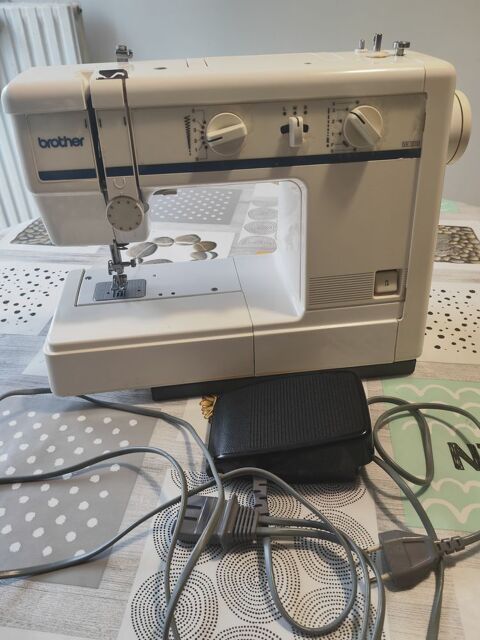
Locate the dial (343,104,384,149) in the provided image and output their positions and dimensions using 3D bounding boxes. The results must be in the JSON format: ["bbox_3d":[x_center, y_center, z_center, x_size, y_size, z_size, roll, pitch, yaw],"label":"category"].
[{"bbox_3d":[0.098,-0.151,0.393,0.031,0.031,0.014,-5,26,-6],"label":"dial"}]

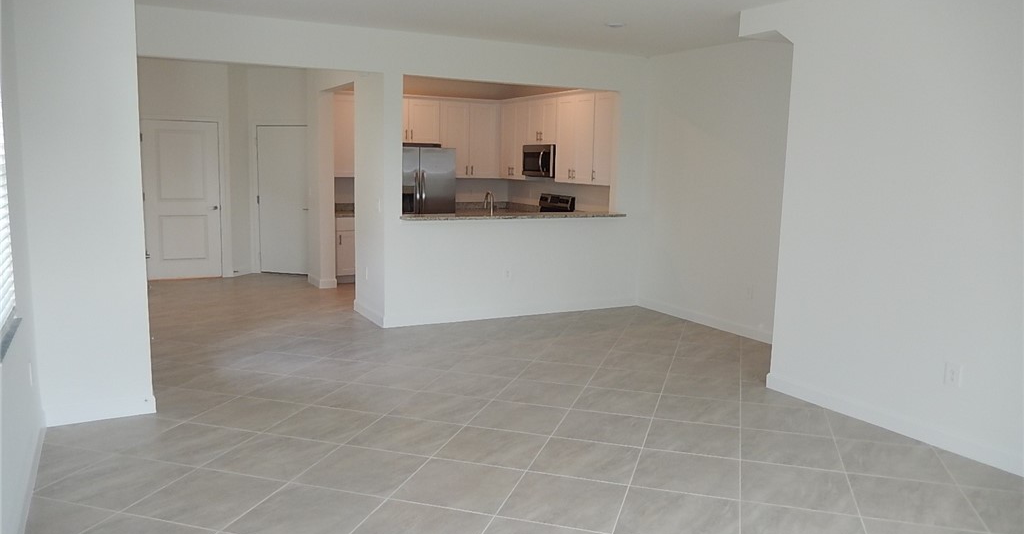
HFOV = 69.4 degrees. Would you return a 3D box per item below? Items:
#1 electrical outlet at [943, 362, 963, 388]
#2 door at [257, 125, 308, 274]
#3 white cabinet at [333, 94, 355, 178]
[{"bbox_3d":[2.397,0.587,4.022,0.012,0.122,0.080,-3,8,-27],"label":"electrical outlet"},{"bbox_3d":[-3.120,-0.907,10.124,0.775,2.030,0.045,3,8,16],"label":"door"},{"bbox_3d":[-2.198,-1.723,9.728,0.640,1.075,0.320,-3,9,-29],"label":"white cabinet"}]

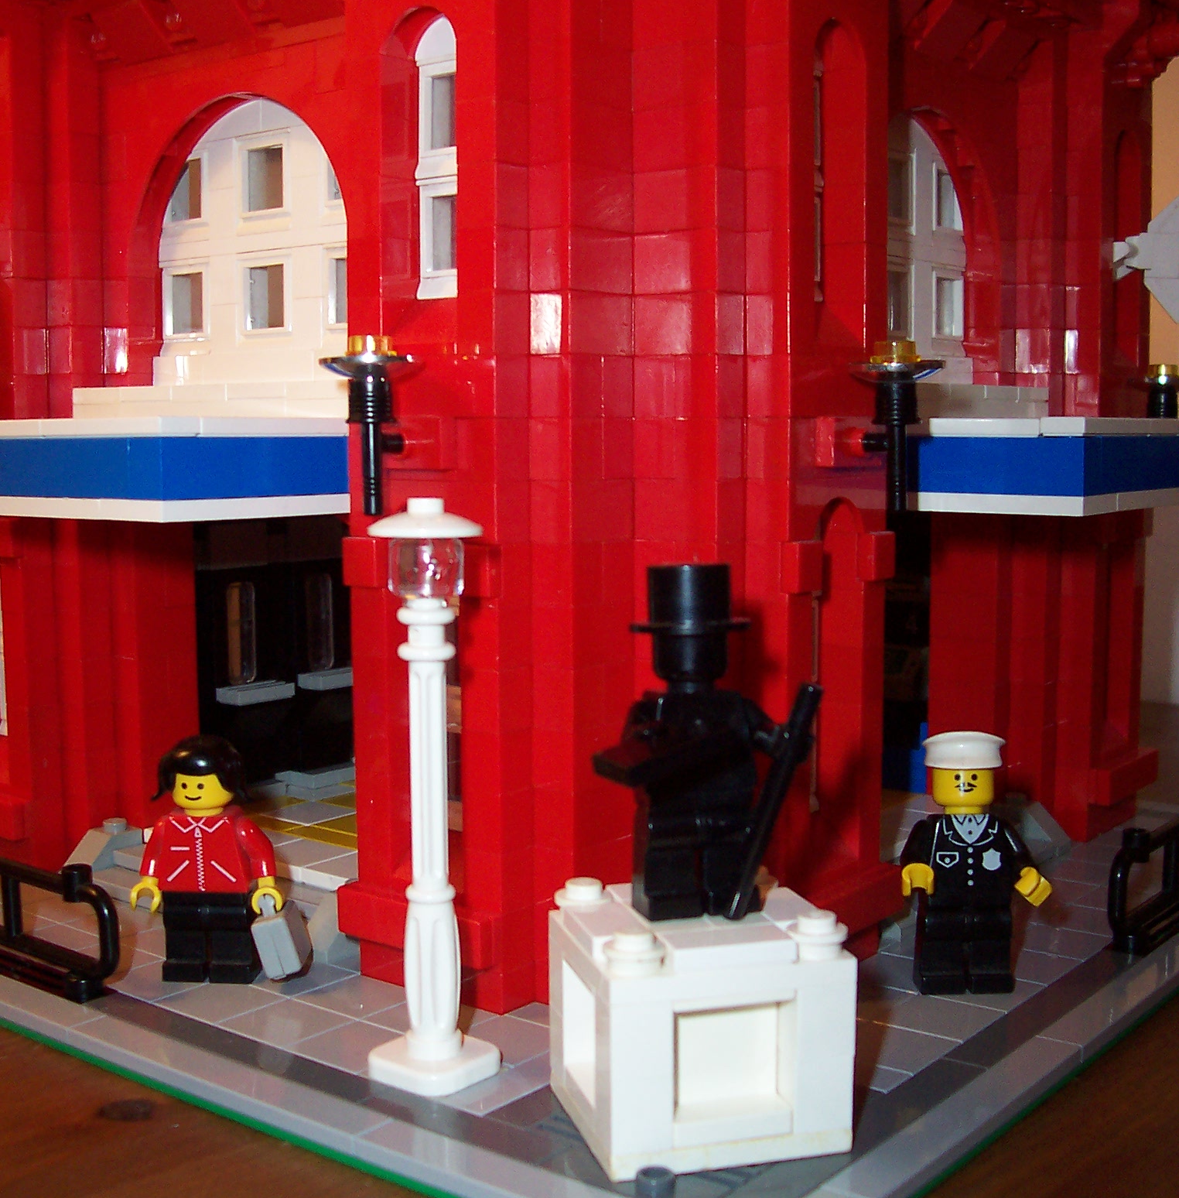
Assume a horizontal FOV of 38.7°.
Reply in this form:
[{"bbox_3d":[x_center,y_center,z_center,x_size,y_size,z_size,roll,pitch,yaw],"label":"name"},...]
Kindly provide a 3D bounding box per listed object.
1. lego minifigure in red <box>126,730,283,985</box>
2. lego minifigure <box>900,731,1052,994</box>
[{"bbox_3d":[-0.064,0.044,0.286,0.025,0.041,0.015,0,6,5],"label":"lego minifigure in red"},{"bbox_3d":[0.062,0.043,0.275,0.024,0.043,0.018,0,6,1],"label":"lego minifigure"}]

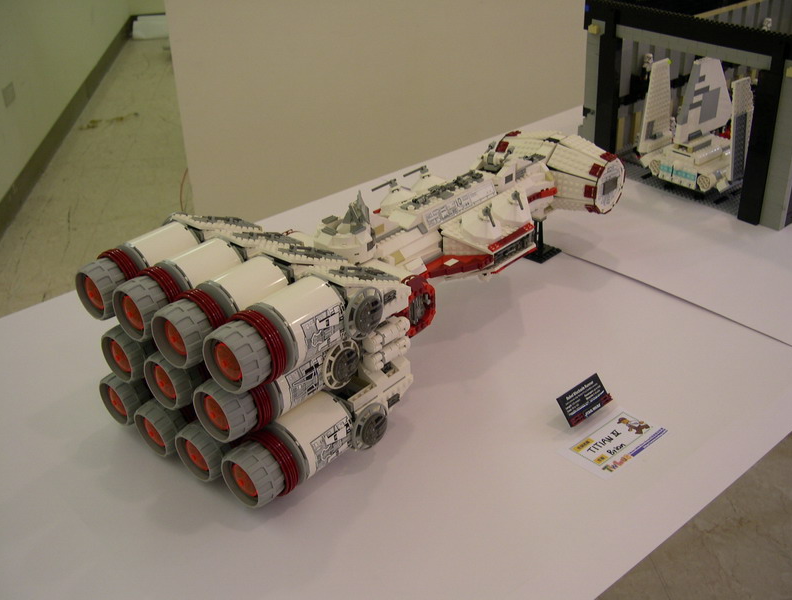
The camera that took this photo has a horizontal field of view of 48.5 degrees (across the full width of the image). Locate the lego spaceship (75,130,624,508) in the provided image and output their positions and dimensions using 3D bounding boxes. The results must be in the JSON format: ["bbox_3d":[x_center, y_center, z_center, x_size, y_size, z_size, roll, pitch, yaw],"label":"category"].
[{"bbox_3d":[0.022,-0.055,0.979,0.256,0.203,0.685,22,38,37],"label":"lego spaceship"}]

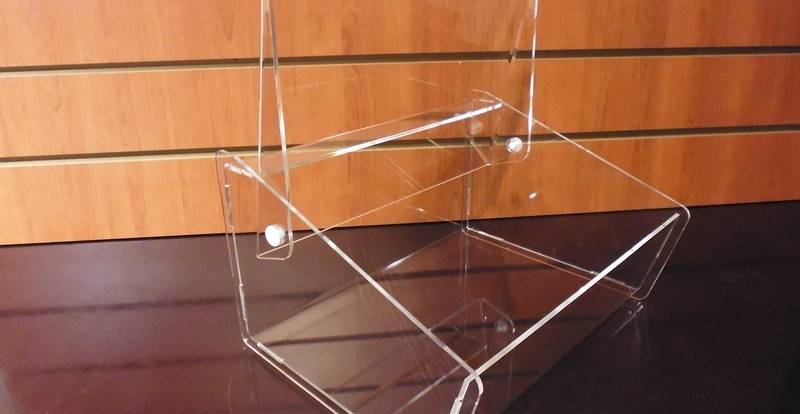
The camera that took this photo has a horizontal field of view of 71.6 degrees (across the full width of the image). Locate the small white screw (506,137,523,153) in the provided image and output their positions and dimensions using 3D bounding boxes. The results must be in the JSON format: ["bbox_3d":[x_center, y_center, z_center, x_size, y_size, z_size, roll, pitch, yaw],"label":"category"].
[{"bbox_3d":[0.120,-0.065,0.584,0.015,0.015,0.006,19,29,41],"label":"small white screw"}]

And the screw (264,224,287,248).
[{"bbox_3d":[-0.085,0.019,0.380,0.015,0.015,0.006,19,29,41],"label":"screw"}]

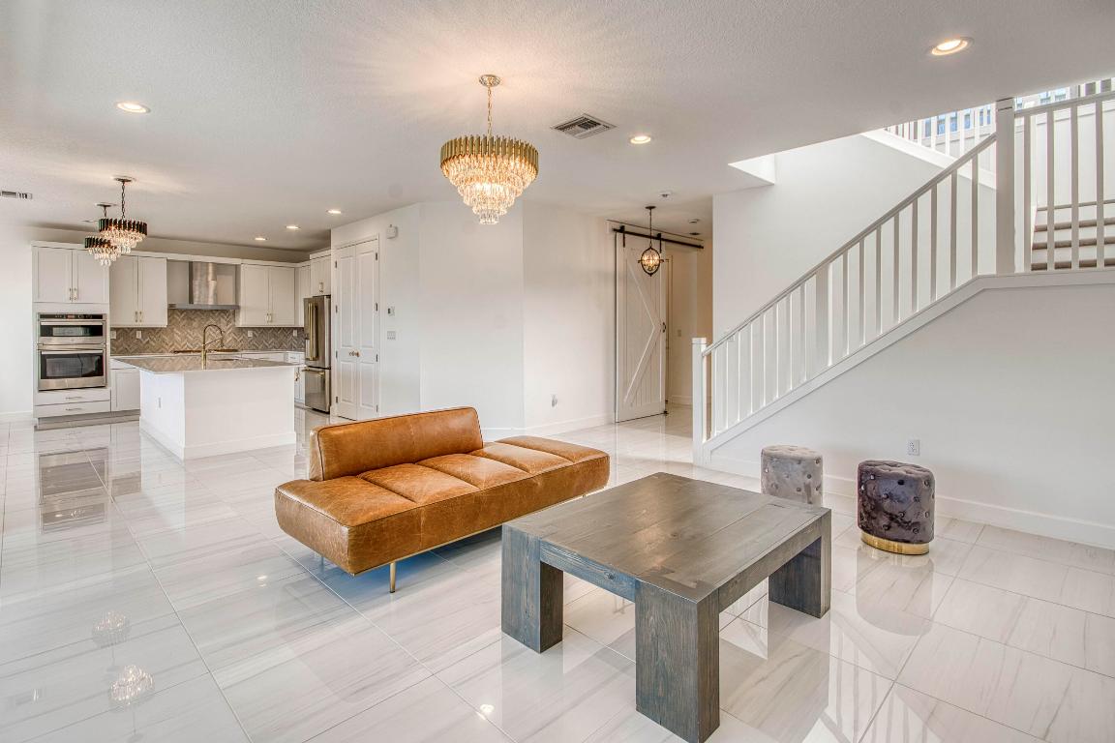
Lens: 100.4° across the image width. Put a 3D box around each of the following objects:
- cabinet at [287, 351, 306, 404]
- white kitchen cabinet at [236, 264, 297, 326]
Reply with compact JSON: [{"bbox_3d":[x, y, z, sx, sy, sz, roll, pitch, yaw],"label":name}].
[{"bbox_3d":[-4.324,0.108,8.238,0.814,0.919,0.576,4,6,43],"label":"cabinet"},{"bbox_3d":[-5.397,-1.386,8.603,0.879,1.100,0.322,-4,6,-44],"label":"white kitchen cabinet"}]

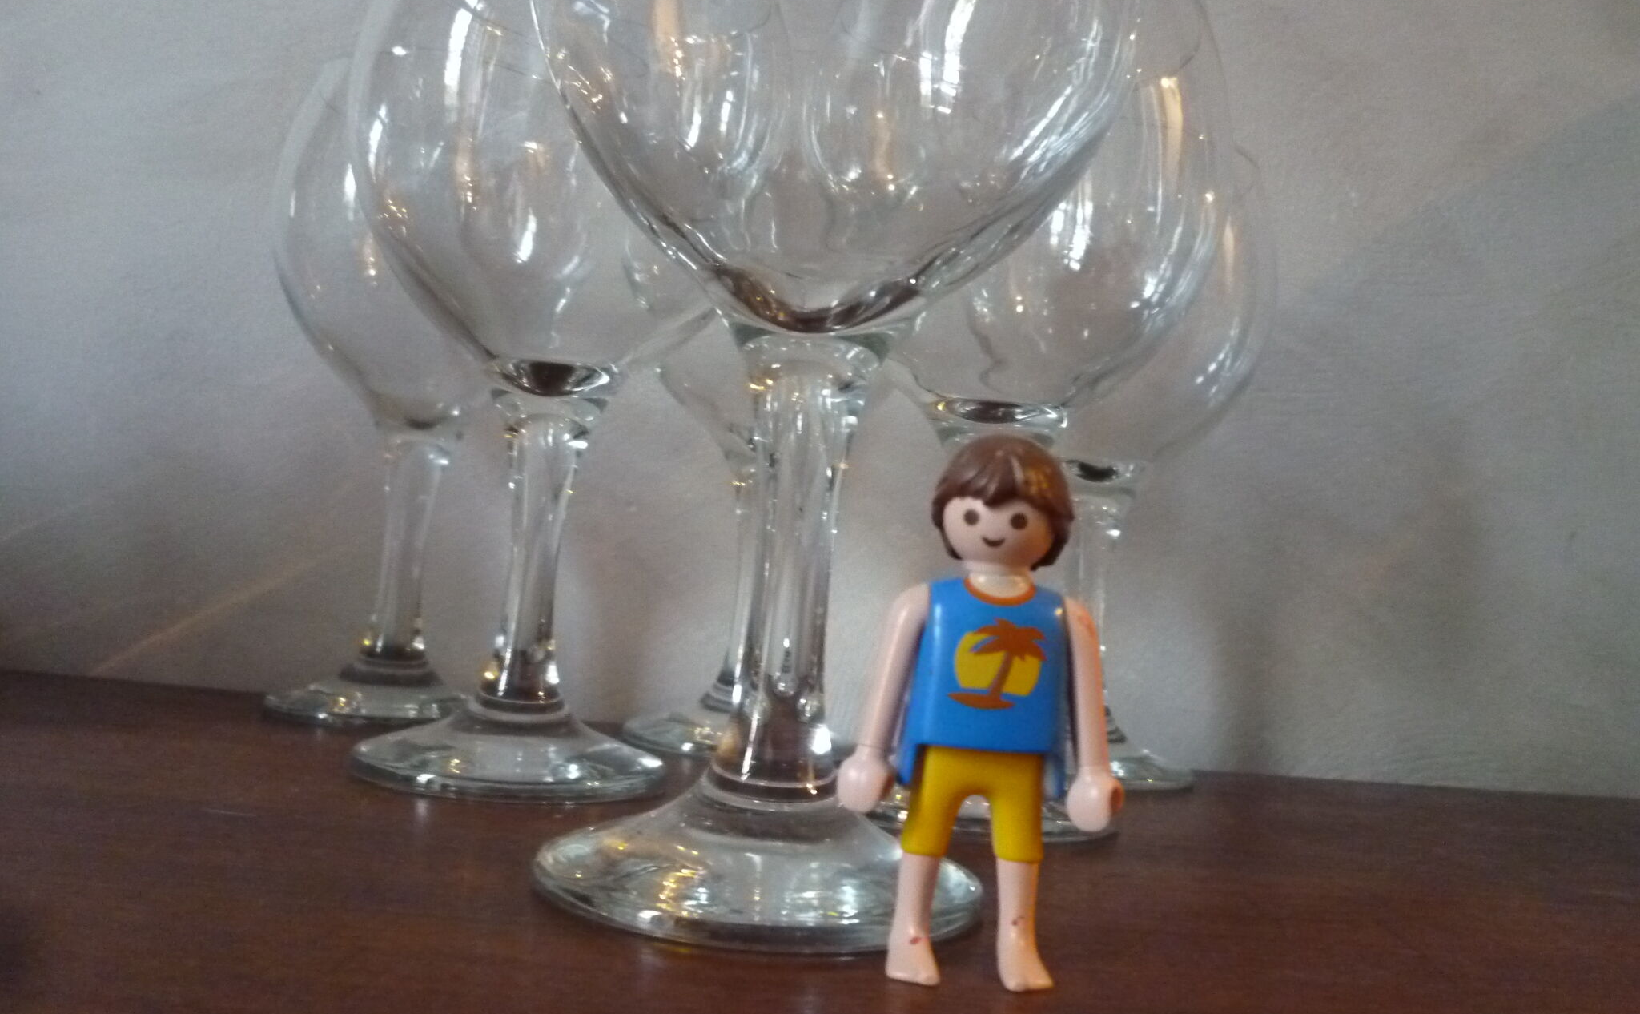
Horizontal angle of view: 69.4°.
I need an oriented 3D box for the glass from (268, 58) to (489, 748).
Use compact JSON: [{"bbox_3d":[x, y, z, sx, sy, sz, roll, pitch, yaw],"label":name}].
[{"bbox_3d":[-0.131,-0.032,0.392,0.104,0.202,0.104,5,-4,0],"label":"glass"}]

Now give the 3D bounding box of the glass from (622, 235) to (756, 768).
[{"bbox_3d":[-0.019,-0.023,0.397,0.104,0.202,0.104,5,-4,0],"label":"glass"}]

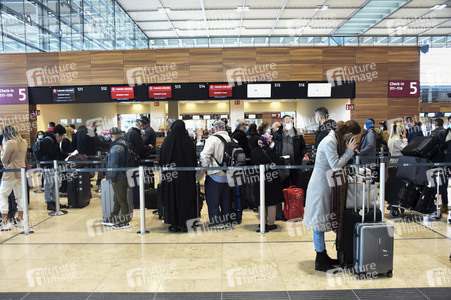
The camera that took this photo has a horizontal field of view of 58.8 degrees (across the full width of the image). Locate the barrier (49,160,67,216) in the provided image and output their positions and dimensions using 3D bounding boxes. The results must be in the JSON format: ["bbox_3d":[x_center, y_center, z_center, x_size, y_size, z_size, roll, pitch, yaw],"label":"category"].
[{"bbox_3d":[-3.067,0.677,7.299,0.340,0.980,0.340,-1,4,0],"label":"barrier"}]

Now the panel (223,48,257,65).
[{"bbox_3d":[0.537,-3.504,15.046,1.250,0.630,0.040,-1,4,0],"label":"panel"}]

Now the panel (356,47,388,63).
[{"bbox_3d":[5.520,-3.572,15.063,1.250,0.630,0.050,-1,3,0],"label":"panel"}]

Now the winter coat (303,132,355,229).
[{"bbox_3d":[1.137,0.346,4.401,0.520,1.100,0.460,-1,3,-3],"label":"winter coat"}]

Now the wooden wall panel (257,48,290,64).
[{"bbox_3d":[1.794,-3.510,15.039,1.250,0.630,0.040,-1,4,0],"label":"wooden wall panel"}]

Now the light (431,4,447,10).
[{"bbox_3d":[33.747,-22.578,63.471,1.900,0.300,1.100,-1,3,0],"label":"light"}]

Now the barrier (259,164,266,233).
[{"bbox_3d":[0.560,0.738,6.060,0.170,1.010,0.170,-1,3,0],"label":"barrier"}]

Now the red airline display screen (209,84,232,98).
[{"bbox_3d":[-0.166,-2.199,15.087,0.890,0.520,0.080,-1,4,0],"label":"red airline display screen"}]

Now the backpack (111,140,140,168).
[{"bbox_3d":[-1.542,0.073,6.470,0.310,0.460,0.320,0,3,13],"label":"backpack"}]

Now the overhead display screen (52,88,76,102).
[{"bbox_3d":[-6.012,-2.050,14.987,0.846,0.513,0.080,-1,3,0],"label":"overhead display screen"}]

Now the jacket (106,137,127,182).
[{"bbox_3d":[-1.758,0.155,6.550,0.340,0.740,0.480,0,3,13],"label":"jacket"}]

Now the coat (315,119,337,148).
[{"bbox_3d":[1.505,-0.088,6.000,0.370,0.750,0.520,1,3,24],"label":"coat"}]

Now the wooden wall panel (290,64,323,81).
[{"bbox_3d":[3.054,-2.899,15.104,1.250,0.630,0.050,-1,3,0],"label":"wooden wall panel"}]

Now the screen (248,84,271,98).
[{"bbox_3d":[1.268,-2.199,14.968,0.878,0.508,0.080,-1,3,0],"label":"screen"}]

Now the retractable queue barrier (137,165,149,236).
[{"bbox_3d":[-1.240,0.747,5.981,0.185,0.995,0.185,-1,3,0],"label":"retractable queue barrier"}]

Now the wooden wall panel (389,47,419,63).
[{"bbox_3d":[6.641,-3.548,14.884,1.155,0.588,0.040,-1,3,0],"label":"wooden wall panel"}]

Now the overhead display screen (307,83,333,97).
[{"bbox_3d":[3.607,-2.295,15.322,0.920,0.540,0.080,-1,3,0],"label":"overhead display screen"}]

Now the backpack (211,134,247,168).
[{"bbox_3d":[0.077,0.046,6.150,0.330,0.550,0.330,-6,-1,44],"label":"backpack"}]

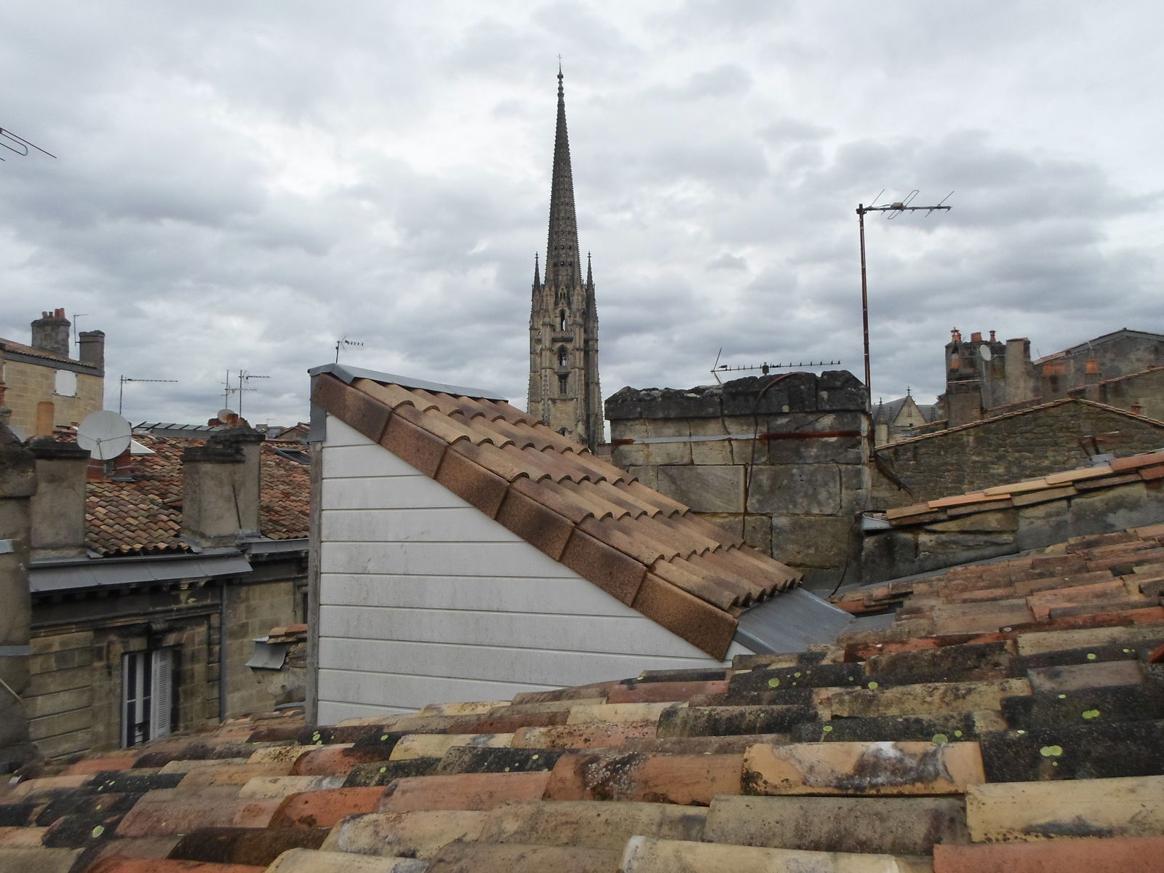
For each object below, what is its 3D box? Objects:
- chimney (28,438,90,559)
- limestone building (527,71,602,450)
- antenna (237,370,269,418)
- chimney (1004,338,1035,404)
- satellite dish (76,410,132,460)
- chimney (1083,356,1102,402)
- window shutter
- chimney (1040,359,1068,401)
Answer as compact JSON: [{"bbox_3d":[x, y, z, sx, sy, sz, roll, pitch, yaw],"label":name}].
[{"bbox_3d":[-8.278,0.976,13.103,0.550,1.880,0.820,-4,-6,30],"label":"chimney"},{"bbox_3d":[-4.116,-30.970,186.298,16.500,105.400,16.500,-1,-5,0],"label":"limestone building"},{"bbox_3d":[-10.829,-1.380,27.730,1.120,1.600,0.420,-2,-5,17],"label":"antenna"},{"bbox_3d":[14.154,-2.108,27.259,0.740,2.150,0.620,-4,-6,30],"label":"chimney"},{"bbox_3d":[-9.557,-0.062,16.805,1.080,1.020,0.420,1,-19,-21],"label":"satellite dish"},{"bbox_3d":[14.716,-1.610,24.205,0.420,1.330,0.420,-4,-6,30],"label":"chimney"},{"bbox_3d":[-7.190,4.564,14.341,0.050,1.850,0.430,-4,-6,30],"label":"window shutter"},{"bbox_3d":[14.439,-1.697,25.718,0.660,1.280,0.420,-4,-6,30],"label":"chimney"}]

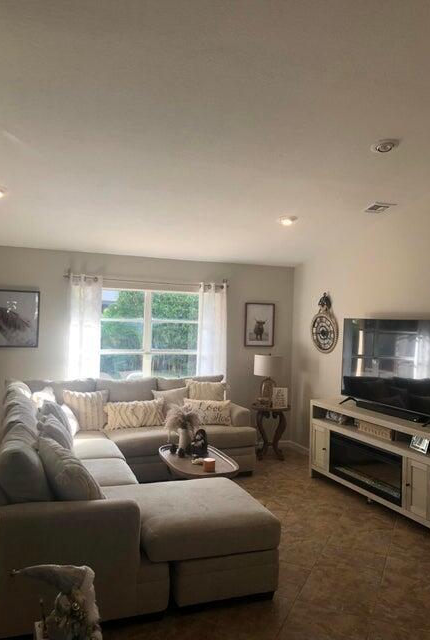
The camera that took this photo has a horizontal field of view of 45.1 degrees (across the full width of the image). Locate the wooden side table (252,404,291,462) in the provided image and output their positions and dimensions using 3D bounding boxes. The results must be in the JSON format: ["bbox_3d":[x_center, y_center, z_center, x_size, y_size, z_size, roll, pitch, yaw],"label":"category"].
[{"bbox_3d":[0.701,1.388,6.459,0.470,0.635,0.460,2,-1,-21],"label":"wooden side table"}]

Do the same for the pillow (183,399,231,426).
[{"bbox_3d":[-0.084,1.033,5.780,0.520,0.310,0.140,2,-19,-7],"label":"pillow"}]

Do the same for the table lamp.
[{"bbox_3d":[0.678,0.754,6.525,0.365,0.644,0.365,2,-1,0],"label":"table lamp"}]

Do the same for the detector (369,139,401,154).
[{"bbox_3d":[1.248,-1.278,3.813,0.200,0.045,0.200,-2,-10,0],"label":"detector"}]

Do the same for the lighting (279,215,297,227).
[{"bbox_3d":[0.745,-1.008,5.247,0.185,0.040,0.185,-2,-10,0],"label":"lighting"}]

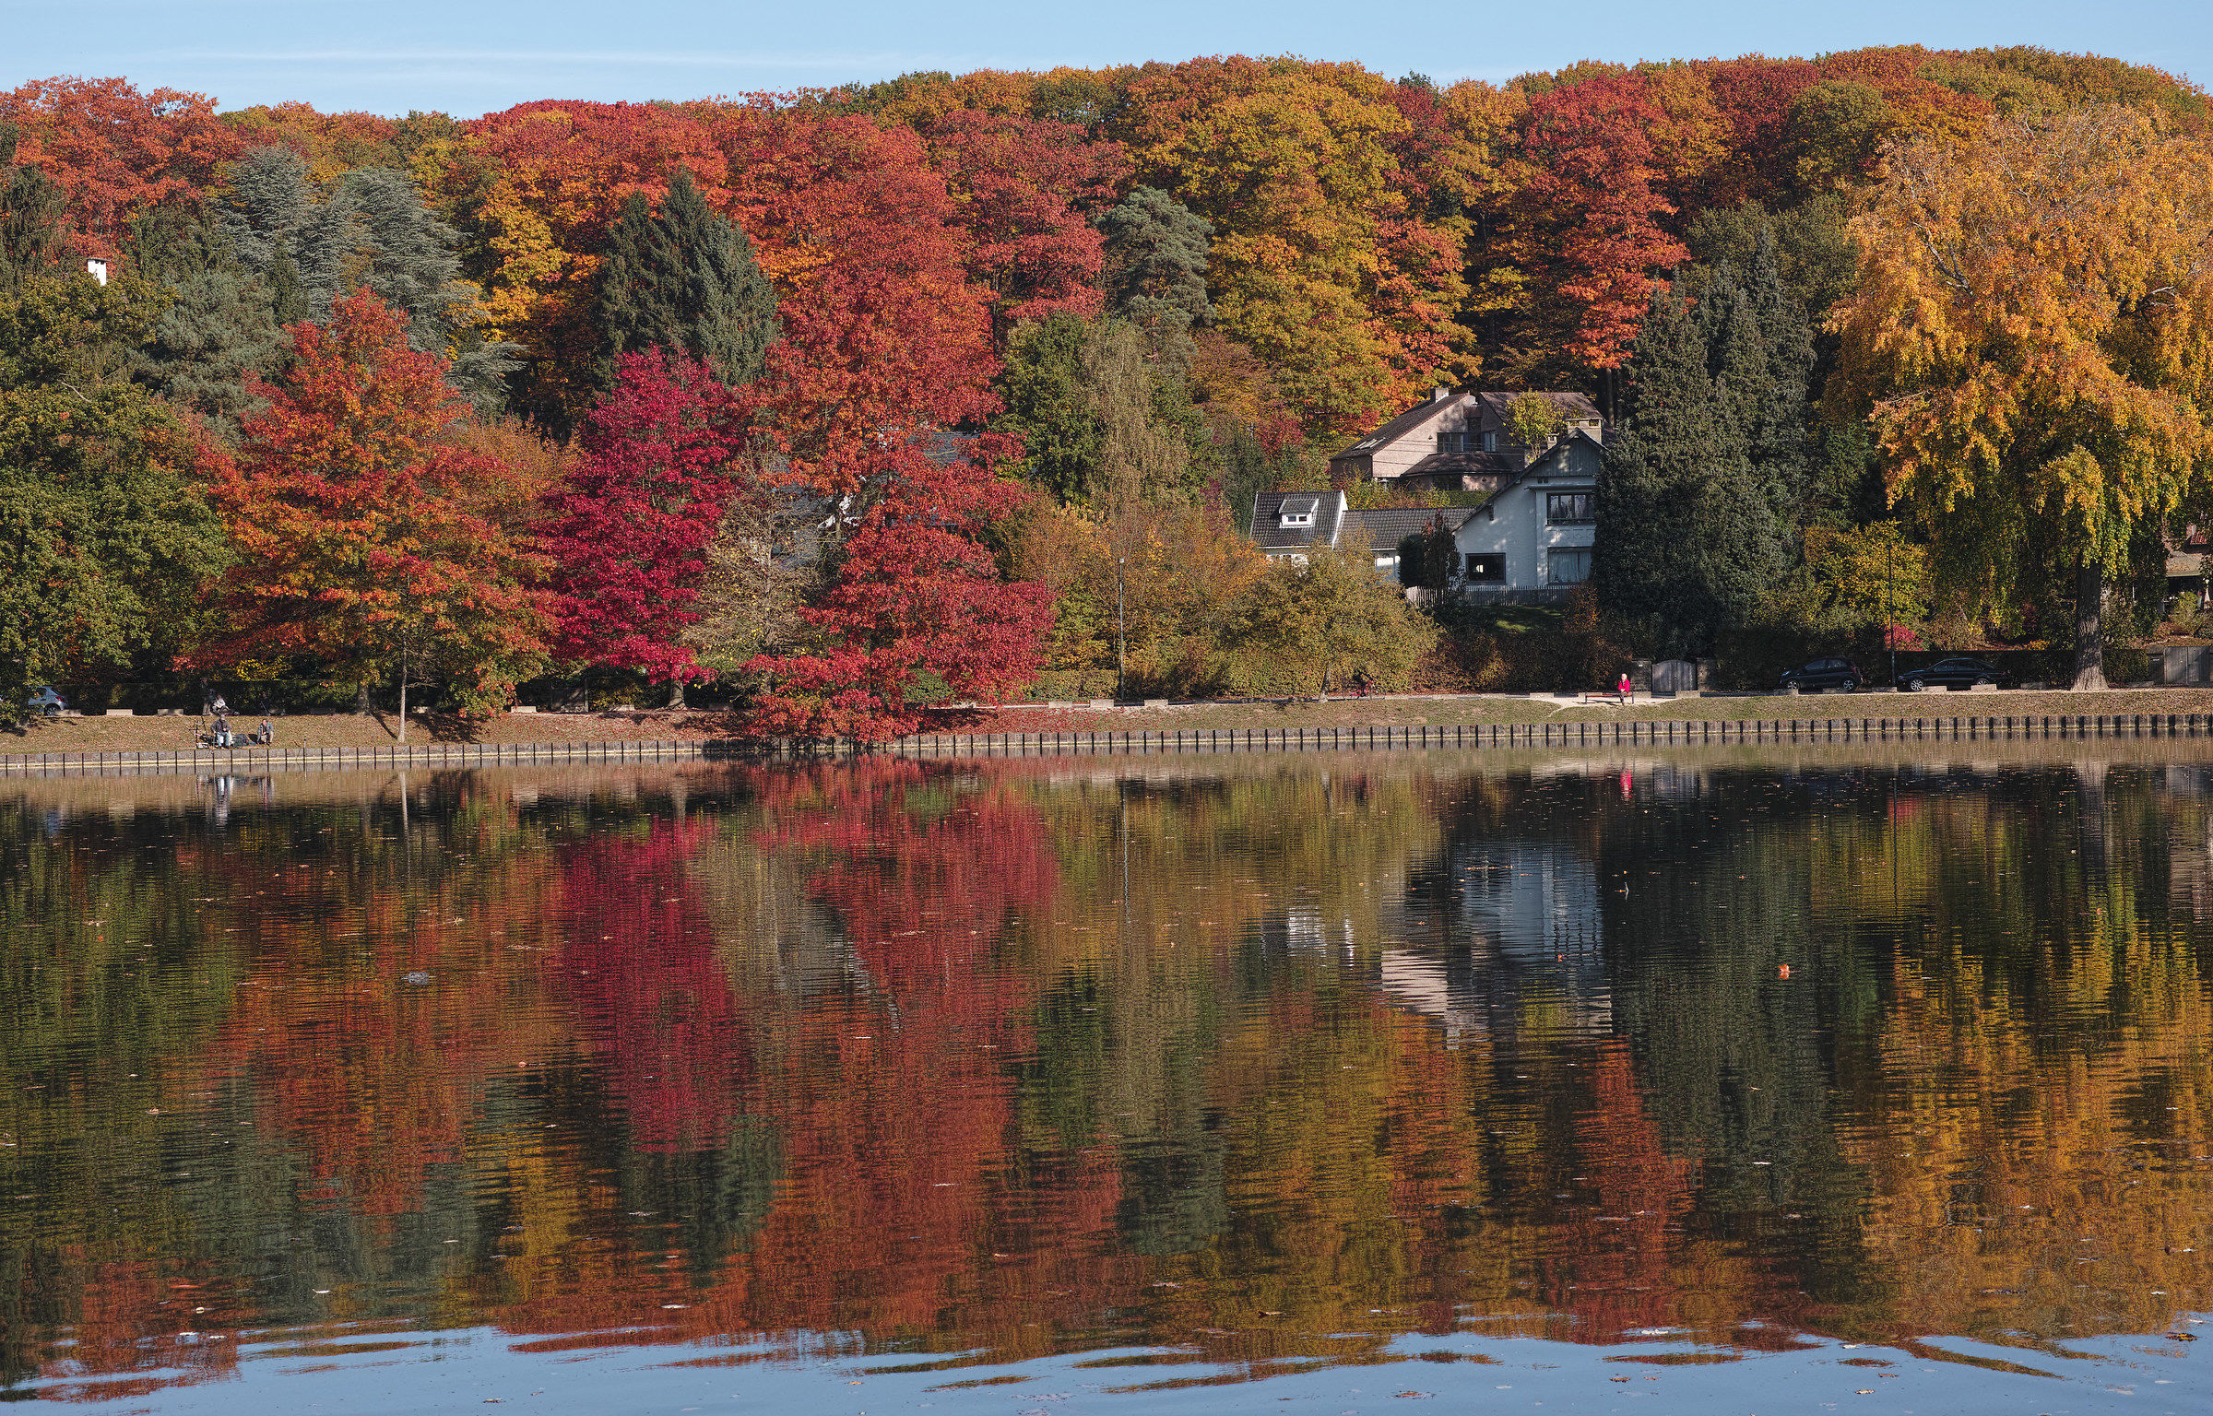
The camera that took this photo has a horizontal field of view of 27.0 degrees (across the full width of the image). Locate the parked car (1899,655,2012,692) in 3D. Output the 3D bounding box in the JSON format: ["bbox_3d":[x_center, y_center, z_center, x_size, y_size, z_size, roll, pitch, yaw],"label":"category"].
[{"bbox_3d":[34.606,-1.373,188.000,4.450,1.430,1.780,-1,0,1],"label":"parked car"}]

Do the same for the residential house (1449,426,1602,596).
[{"bbox_3d":[22.588,-10.298,242.000,8.720,8.630,10.000,-1,0,2],"label":"residential house"}]

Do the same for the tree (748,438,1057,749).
[{"bbox_3d":[-8.085,-4.466,181.000,12.100,12.010,11.500,-1,0,0],"label":"tree"}]

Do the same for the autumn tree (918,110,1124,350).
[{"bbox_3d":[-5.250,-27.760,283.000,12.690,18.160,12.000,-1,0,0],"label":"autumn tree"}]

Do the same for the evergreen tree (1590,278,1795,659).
[{"bbox_3d":[27.052,-10.870,212.000,9.240,17.330,9.000,-1,0,0],"label":"evergreen tree"}]

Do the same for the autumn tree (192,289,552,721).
[{"bbox_3d":[-28.822,-7.780,182.500,14.090,17.040,13.500,-1,0,0],"label":"autumn tree"}]

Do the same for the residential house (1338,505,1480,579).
[{"bbox_3d":[15.883,-8.340,240.000,6.920,4.000,6.500,-1,0,10],"label":"residential house"}]

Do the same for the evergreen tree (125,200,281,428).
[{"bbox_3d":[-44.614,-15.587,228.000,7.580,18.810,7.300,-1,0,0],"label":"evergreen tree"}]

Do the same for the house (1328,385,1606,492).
[{"bbox_3d":[23.275,-16.633,292.000,15.780,6.530,9.500,-1,0,-21],"label":"house"}]

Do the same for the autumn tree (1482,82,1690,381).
[{"bbox_3d":[32.540,-30.980,311.000,13.370,23.690,12.500,-1,0,0],"label":"autumn tree"}]

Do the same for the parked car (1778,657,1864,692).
[{"bbox_3d":[29.600,-1.360,191.000,3.500,1.460,1.630,-1,0,14],"label":"parked car"}]

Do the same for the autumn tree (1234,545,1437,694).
[{"bbox_3d":[9.600,-3.600,194.000,8.340,6.480,7.800,-1,0,0],"label":"autumn tree"}]

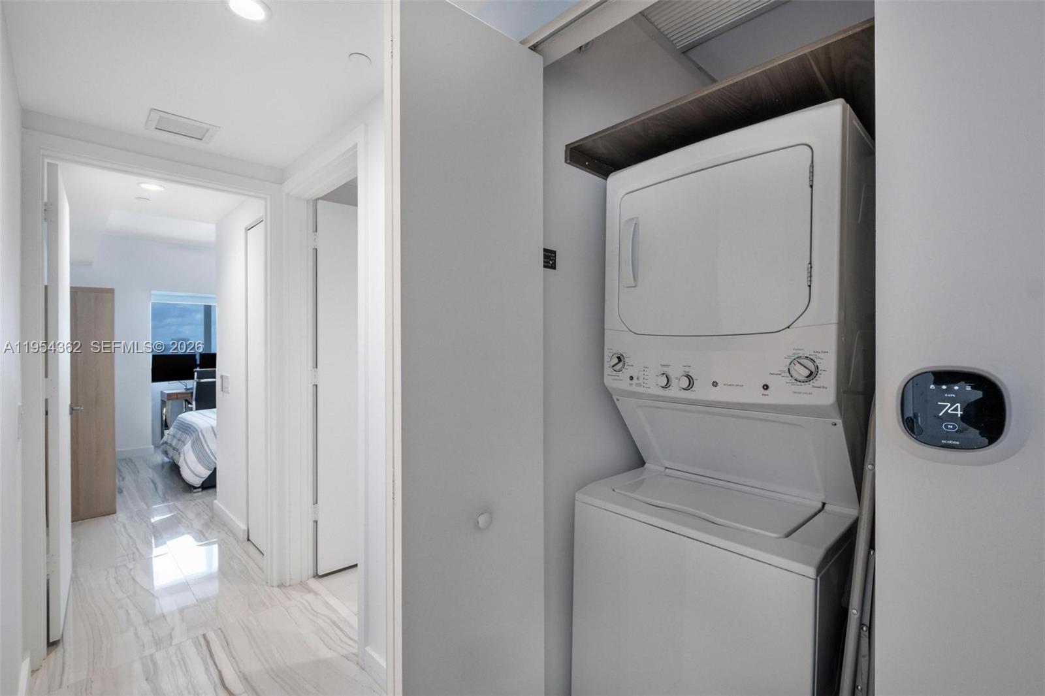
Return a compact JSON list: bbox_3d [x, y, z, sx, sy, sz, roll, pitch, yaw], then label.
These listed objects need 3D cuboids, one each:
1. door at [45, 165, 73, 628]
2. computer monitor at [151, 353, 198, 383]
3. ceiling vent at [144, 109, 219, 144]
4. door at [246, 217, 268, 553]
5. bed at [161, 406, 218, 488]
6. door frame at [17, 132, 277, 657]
[{"bbox_3d":[-2.336,0.252,2.208,0.780,2.118,0.040,1,1,45],"label":"door"},{"bbox_3d":[-4.270,0.258,5.357,0.050,0.335,0.520,1,1,25],"label":"computer monitor"},{"bbox_3d":[-1.533,-0.988,1.965,0.250,0.020,0.235,1,1,45],"label":"ceiling vent"},{"bbox_3d":[-1.642,0.257,2.766,0.560,2.105,0.040,1,1,45],"label":"door"},{"bbox_3d":[-2.828,0.962,5.084,1.650,0.480,1.980,1,1,45],"label":"bed"},{"bbox_3d":[-1.736,0.222,2.159,0.140,2.210,0.965,1,1,45],"label":"door frame"}]

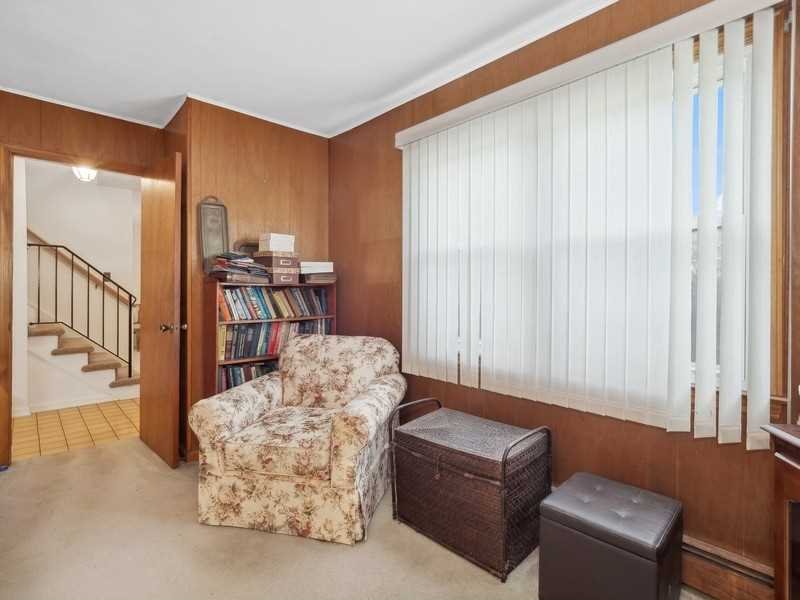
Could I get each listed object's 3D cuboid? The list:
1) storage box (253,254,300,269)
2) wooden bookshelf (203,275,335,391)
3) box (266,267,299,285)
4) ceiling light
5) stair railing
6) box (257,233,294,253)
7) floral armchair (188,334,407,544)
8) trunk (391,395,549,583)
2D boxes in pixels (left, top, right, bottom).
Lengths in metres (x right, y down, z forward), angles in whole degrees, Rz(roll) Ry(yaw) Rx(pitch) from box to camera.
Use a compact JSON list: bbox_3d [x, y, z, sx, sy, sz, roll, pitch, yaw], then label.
[{"bbox_3d":[-0.906,-0.275,2.723,0.290,0.103,0.200,1,2,44],"label":"storage box"},{"bbox_3d":[-0.914,0.487,2.703,0.862,1.215,0.280,-1,2,-43],"label":"wooden bookshelf"},{"bbox_3d":[-0.906,-0.170,2.725,0.290,0.112,0.200,1,2,44],"label":"box"},{"bbox_3d":[-3.070,-1.268,3.597,0.260,0.190,0.260,-1,1,-40],"label":"ceiling light"},{"bbox_3d":[-3.232,0.164,3.817,0.839,1.397,0.050,-1,1,-40],"label":"stair railing"},{"bbox_3d":[-0.901,-0.396,2.711,0.175,0.140,0.190,1,2,44],"label":"box"},{"bbox_3d":[-0.508,0.671,2.163,0.915,0.870,0.860,0,1,11],"label":"floral armchair"},{"bbox_3d":[0.337,0.834,1.815,0.610,0.565,0.410,1,2,44],"label":"trunk"}]

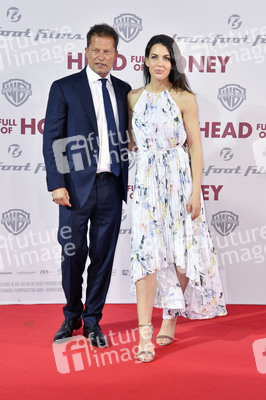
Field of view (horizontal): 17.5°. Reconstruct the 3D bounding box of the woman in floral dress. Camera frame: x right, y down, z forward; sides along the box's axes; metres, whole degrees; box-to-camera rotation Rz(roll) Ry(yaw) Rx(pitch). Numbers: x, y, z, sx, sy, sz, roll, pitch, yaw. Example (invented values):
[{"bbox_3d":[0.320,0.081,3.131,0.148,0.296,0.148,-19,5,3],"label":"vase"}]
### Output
[{"bbox_3d":[0.232,-0.021,4.766,0.550,1.750,0.470,3,11,9],"label":"woman in floral dress"}]

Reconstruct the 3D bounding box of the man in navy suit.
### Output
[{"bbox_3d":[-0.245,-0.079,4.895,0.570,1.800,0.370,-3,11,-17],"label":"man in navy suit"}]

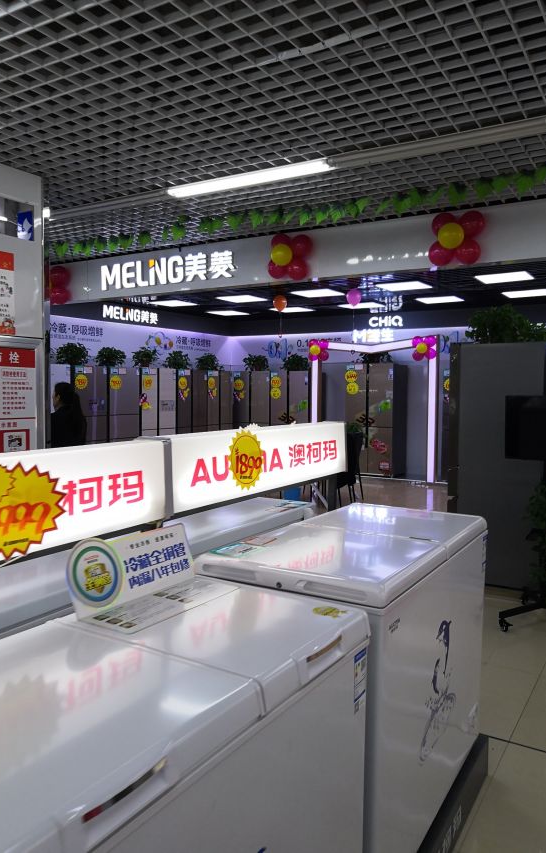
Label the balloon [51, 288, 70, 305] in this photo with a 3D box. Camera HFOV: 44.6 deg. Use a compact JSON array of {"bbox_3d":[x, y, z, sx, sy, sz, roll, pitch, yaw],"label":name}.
[{"bbox_3d":[-2.266,-1.391,7.080,0.190,0.190,0.190,0,3,0],"label":"balloon"}]

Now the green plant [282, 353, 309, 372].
[{"bbox_3d":[0.441,-1.240,12.750,0.500,0.330,0.460,2,4,31],"label":"green plant"}]

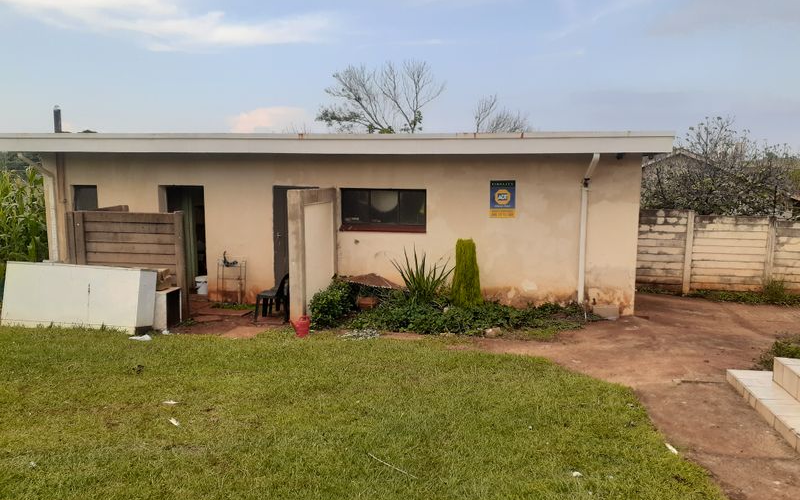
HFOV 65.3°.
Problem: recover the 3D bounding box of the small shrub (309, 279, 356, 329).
[{"bbox_3d":[-1.060,0.779,9.801,0.740,0.670,0.740,0,8,0],"label":"small shrub"}]

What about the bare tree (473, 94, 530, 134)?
[{"bbox_3d":[4.265,-3.811,26.223,2.600,5.320,2.500,0,8,0],"label":"bare tree"}]

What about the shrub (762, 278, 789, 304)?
[{"bbox_3d":[6.893,0.726,11.424,0.490,0.420,0.460,0,8,0],"label":"shrub"}]

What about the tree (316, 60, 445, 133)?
[{"bbox_3d":[-0.703,-3.699,22.506,4.600,6.080,4.400,0,8,0],"label":"tree"}]

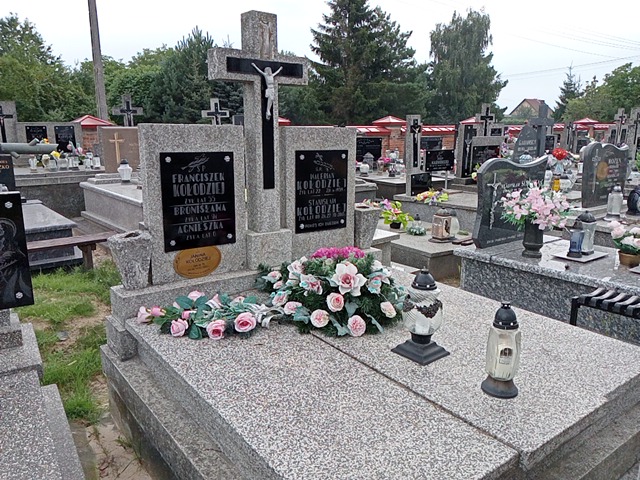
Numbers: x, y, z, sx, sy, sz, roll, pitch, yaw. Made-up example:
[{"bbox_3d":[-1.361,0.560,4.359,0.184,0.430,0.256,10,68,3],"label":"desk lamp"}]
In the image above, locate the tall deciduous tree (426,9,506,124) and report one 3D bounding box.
[{"bbox_3d":[10.046,-11.280,35.500,5.300,8.900,5.300,-9,16,-35],"label":"tall deciduous tree"}]

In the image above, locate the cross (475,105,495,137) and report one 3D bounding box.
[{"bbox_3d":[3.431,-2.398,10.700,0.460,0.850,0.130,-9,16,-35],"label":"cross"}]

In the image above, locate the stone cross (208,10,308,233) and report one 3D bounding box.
[{"bbox_3d":[-0.328,-0.629,2.898,0.562,1.180,0.115,-9,16,-36],"label":"stone cross"}]

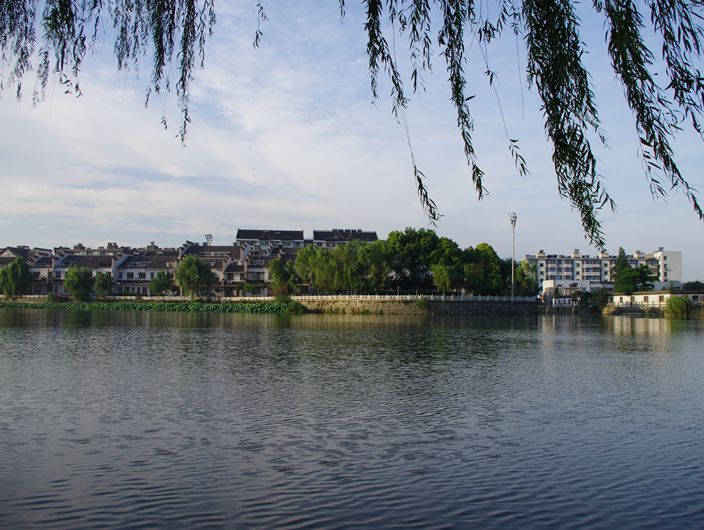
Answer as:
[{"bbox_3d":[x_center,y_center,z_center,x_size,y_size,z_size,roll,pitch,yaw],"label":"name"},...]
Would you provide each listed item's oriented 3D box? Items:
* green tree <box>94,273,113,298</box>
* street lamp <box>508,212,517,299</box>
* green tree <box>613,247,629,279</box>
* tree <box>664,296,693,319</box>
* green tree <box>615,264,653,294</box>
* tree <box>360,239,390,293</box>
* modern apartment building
[{"bbox_3d":[-59.760,4.930,144.000,4.330,6.250,4.200,0,-3,0],"label":"green tree"},{"bbox_3d":[31.090,-1.700,116.000,1.500,16.950,1.500,0,-3,0],"label":"street lamp"},{"bbox_3d":[72.640,2.300,162.000,5.194,14.609,5.627,0,-3,0],"label":"green tree"},{"bbox_3d":[55.620,7.240,102.000,4.770,3.750,4.630,0,-3,0],"label":"tree"},{"bbox_3d":[68.408,4.298,145.000,9.686,8.838,9.686,0,-3,0],"label":"green tree"},{"bbox_3d":[5.141,0.985,131.000,6.563,13.564,6.563,0,-3,0],"label":"tree"},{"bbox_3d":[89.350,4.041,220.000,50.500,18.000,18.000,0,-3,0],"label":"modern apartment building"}]

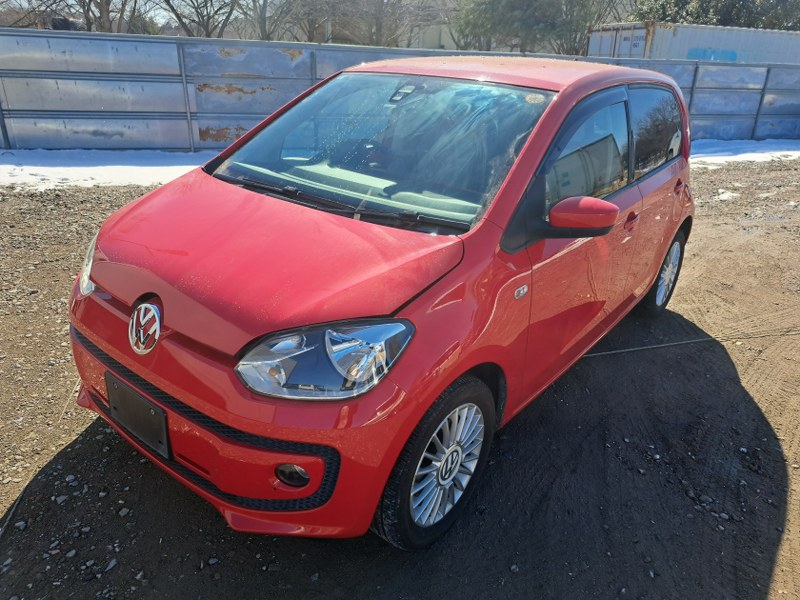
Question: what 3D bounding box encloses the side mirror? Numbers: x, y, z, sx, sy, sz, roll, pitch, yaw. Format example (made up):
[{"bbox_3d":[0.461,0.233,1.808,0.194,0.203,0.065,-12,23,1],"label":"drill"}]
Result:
[{"bbox_3d":[0.573,-0.262,1.754,0.195,0.140,0.120,14,25,23],"label":"side mirror"}]

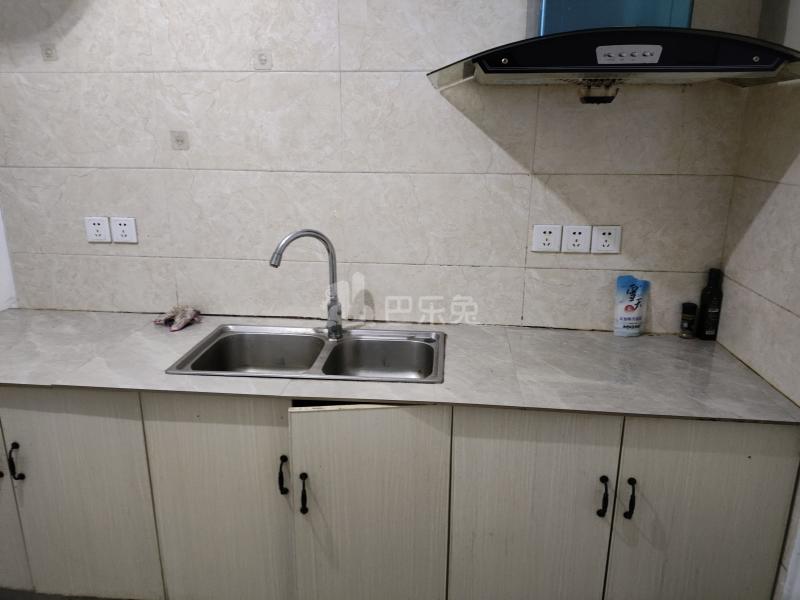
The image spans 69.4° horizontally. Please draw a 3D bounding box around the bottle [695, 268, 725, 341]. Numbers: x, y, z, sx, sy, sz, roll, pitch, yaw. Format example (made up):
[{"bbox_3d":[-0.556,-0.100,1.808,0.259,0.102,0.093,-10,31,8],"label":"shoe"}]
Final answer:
[{"bbox_3d":[0.978,0.015,1.819,0.060,0.224,0.060,2,16,6],"label":"bottle"}]

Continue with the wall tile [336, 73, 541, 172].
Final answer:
[{"bbox_3d":[0.116,-0.547,1.790,0.600,0.301,0.010,2,16,6],"label":"wall tile"}]

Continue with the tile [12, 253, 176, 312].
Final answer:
[{"bbox_3d":[-1.086,-0.059,2.061,0.609,0.206,0.010,2,16,6],"label":"tile"}]

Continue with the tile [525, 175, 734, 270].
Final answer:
[{"bbox_3d":[0.713,-0.238,1.815,0.603,0.298,0.010,2,16,6],"label":"tile"}]

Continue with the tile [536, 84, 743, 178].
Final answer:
[{"bbox_3d":[0.715,-0.526,1.731,0.603,0.301,0.010,2,16,6],"label":"tile"}]

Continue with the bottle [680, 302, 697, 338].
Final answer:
[{"bbox_3d":[0.927,0.069,1.848,0.045,0.104,0.045,2,16,6],"label":"bottle"}]

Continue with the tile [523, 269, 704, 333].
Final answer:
[{"bbox_3d":[0.711,0.003,1.885,0.603,0.206,0.010,2,16,6],"label":"tile"}]

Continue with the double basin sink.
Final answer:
[{"bbox_3d":[-0.243,0.239,1.753,0.750,0.190,0.406,2,16,6],"label":"double basin sink"}]

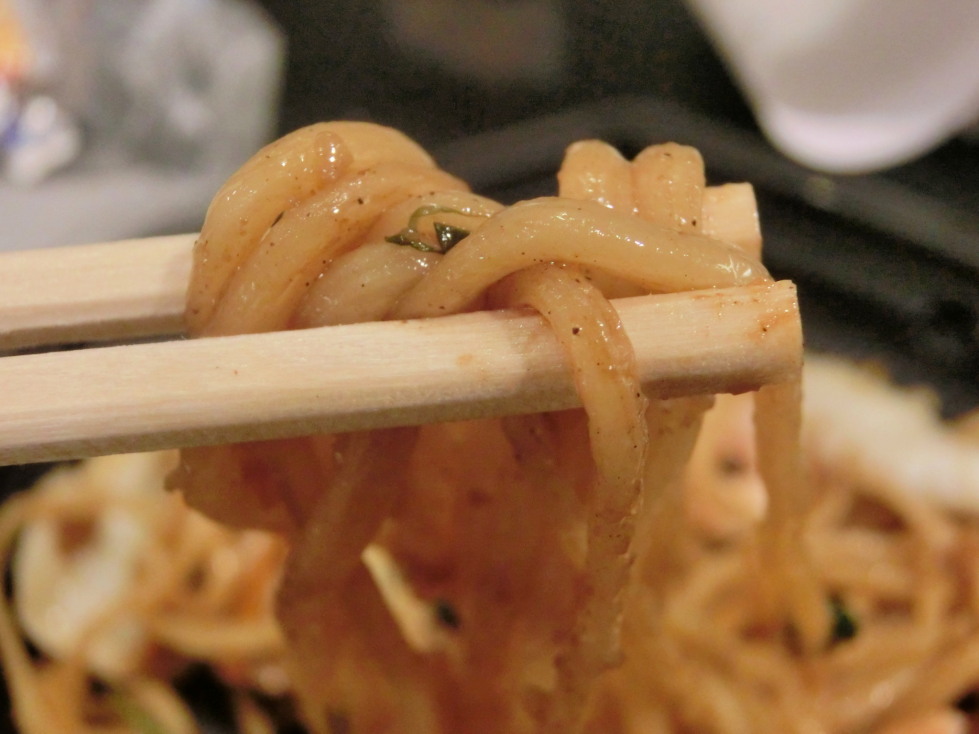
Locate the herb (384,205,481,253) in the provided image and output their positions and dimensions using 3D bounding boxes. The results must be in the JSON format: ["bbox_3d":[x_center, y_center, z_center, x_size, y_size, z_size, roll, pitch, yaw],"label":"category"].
[{"bbox_3d":[-0.004,-0.009,0.068,0.006,0.002,0.003,0,26,0],"label":"herb"}]

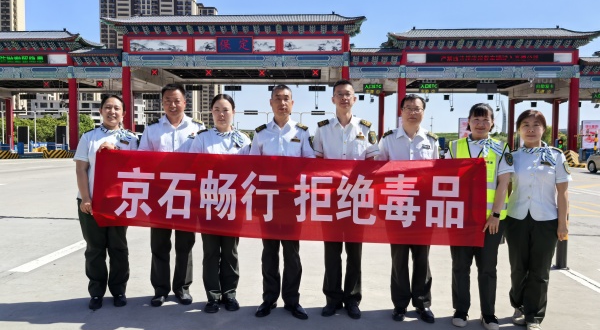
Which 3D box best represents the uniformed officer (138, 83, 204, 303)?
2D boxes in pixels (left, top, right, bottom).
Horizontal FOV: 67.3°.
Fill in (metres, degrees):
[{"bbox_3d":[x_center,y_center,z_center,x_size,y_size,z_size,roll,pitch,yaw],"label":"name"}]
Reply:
[{"bbox_3d":[-1.029,0.225,3.624,0.500,1.748,0.330,0,3,-4],"label":"uniformed officer"}]

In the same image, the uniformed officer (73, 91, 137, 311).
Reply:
[{"bbox_3d":[-1.537,0.281,3.597,0.480,1.660,0.380,0,3,-8],"label":"uniformed officer"}]

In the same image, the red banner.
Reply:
[{"bbox_3d":[-0.154,0.222,3.229,2.840,0.610,0.100,0,3,7],"label":"red banner"}]

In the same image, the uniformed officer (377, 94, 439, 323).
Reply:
[{"bbox_3d":[0.801,0.307,3.378,0.470,1.661,0.330,0,3,4],"label":"uniformed officer"}]

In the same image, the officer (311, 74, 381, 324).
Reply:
[{"bbox_3d":[0.344,0.243,3.425,0.480,1.764,0.330,1,3,12],"label":"officer"}]

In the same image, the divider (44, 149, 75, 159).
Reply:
[{"bbox_3d":[-22.506,-1.032,42.197,1.540,0.760,2.600,0,3,0],"label":"divider"}]

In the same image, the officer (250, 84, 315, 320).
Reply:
[{"bbox_3d":[-0.132,0.265,3.416,0.470,1.725,0.330,0,3,6],"label":"officer"}]

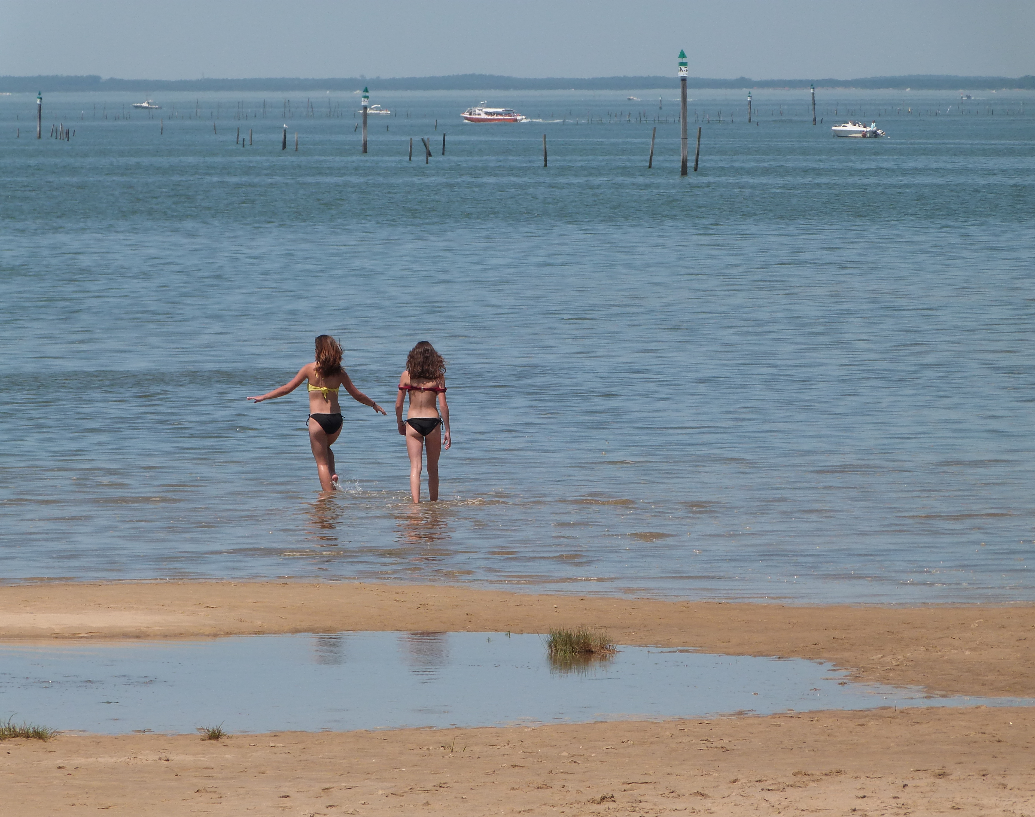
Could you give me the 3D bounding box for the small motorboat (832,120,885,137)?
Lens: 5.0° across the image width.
[{"bbox_3d":[35.917,-29.534,1250.000,5.800,1.850,2.200,1,2,21],"label":"small motorboat"}]

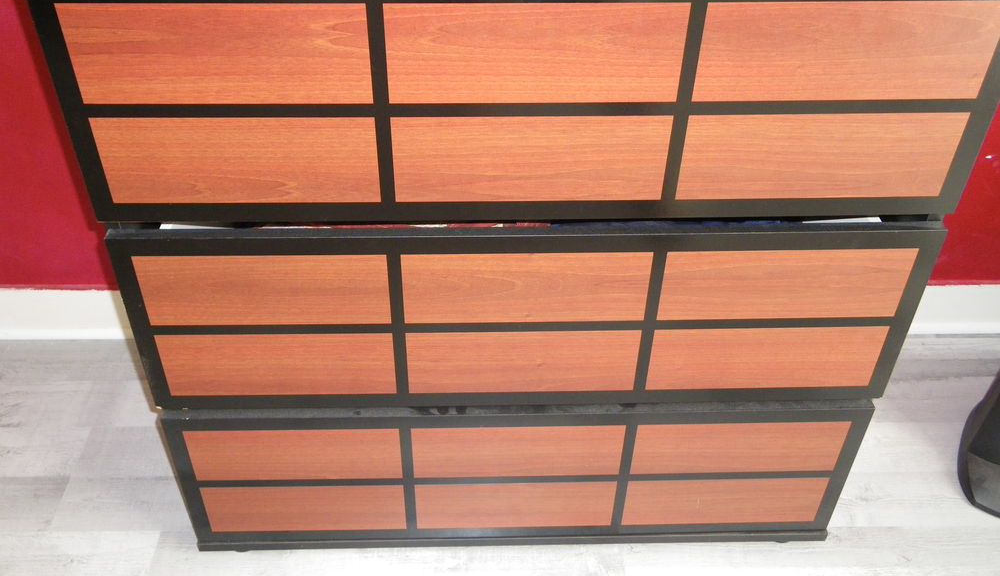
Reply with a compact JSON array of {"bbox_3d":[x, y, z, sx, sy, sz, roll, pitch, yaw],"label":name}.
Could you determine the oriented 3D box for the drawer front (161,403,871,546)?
[{"bbox_3d":[0.024,0.222,1.146,0.800,0.228,0.018,-1,40,-2],"label":"drawer front"}]

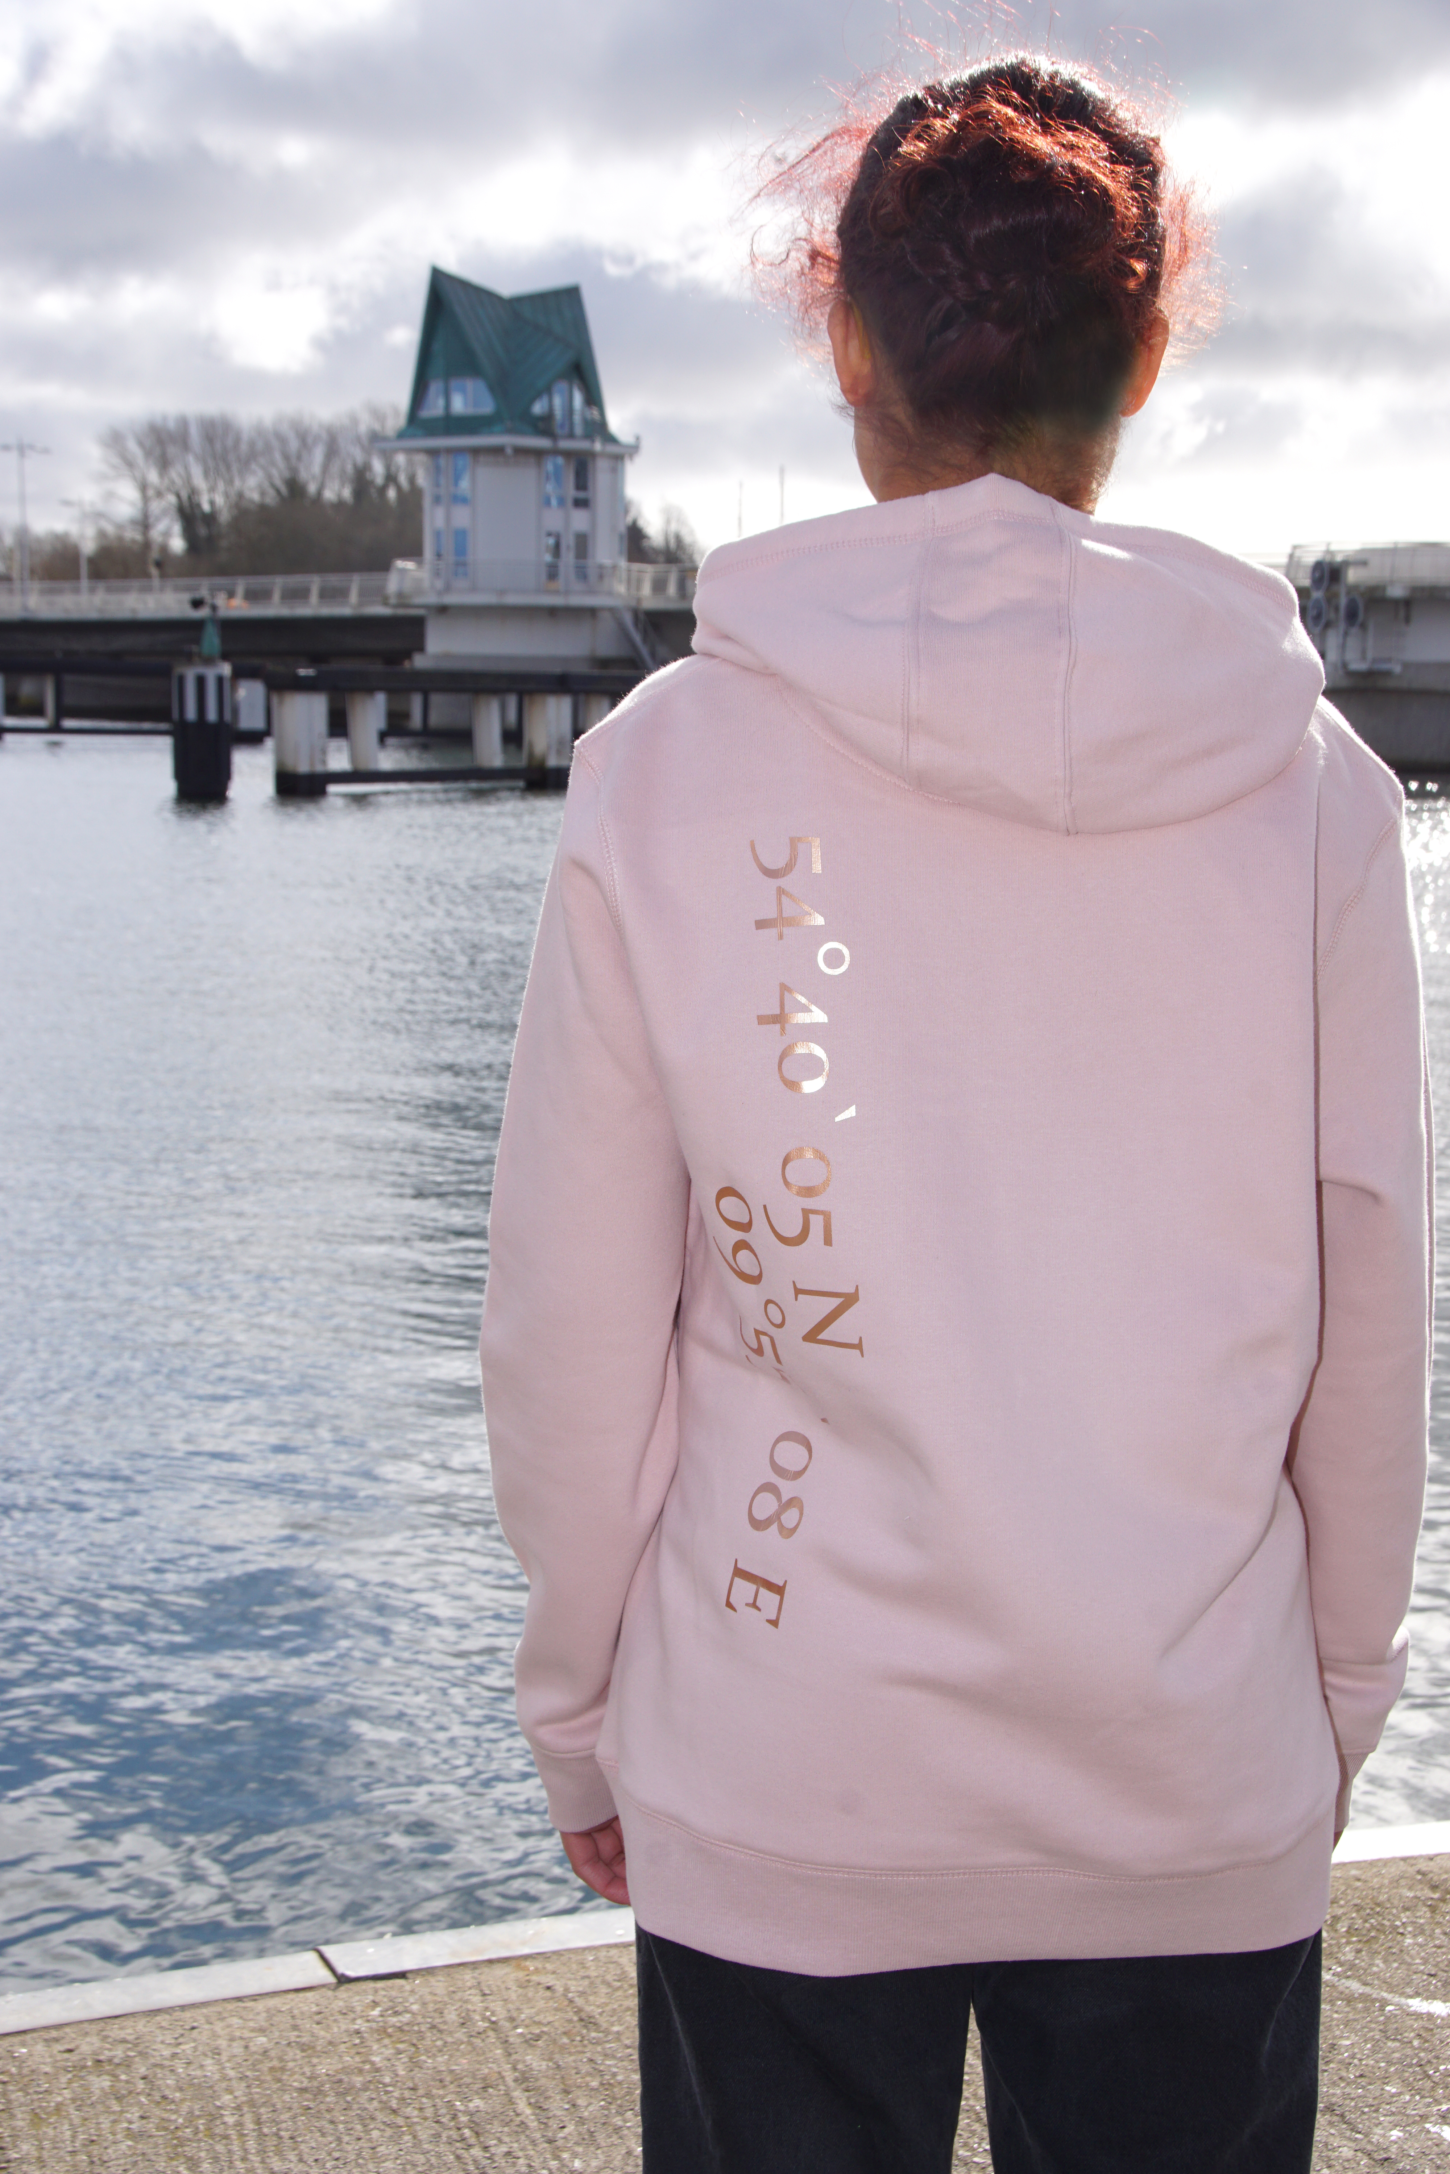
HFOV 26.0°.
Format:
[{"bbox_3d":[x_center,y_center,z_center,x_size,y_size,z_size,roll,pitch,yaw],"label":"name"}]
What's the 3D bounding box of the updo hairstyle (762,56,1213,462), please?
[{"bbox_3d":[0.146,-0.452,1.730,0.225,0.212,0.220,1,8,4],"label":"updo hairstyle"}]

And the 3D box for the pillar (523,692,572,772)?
[{"bbox_3d":[-3.714,-7.337,66.000,0.850,1.800,0.850,7,10,43],"label":"pillar"}]

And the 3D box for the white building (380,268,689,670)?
[{"bbox_3d":[-7.394,-22.022,112.000,7.000,13.900,7.000,6,10,39],"label":"white building"}]

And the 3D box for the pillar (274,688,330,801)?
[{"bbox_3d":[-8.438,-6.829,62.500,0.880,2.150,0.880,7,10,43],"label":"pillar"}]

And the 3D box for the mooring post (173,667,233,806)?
[{"bbox_3d":[-10.483,-7.088,63.000,1.170,2.800,1.170,0,8,0],"label":"mooring post"}]

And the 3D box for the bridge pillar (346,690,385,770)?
[{"bbox_3d":[-7.325,-7.218,64.000,0.660,1.750,0.660,-1,8,-7],"label":"bridge pillar"}]

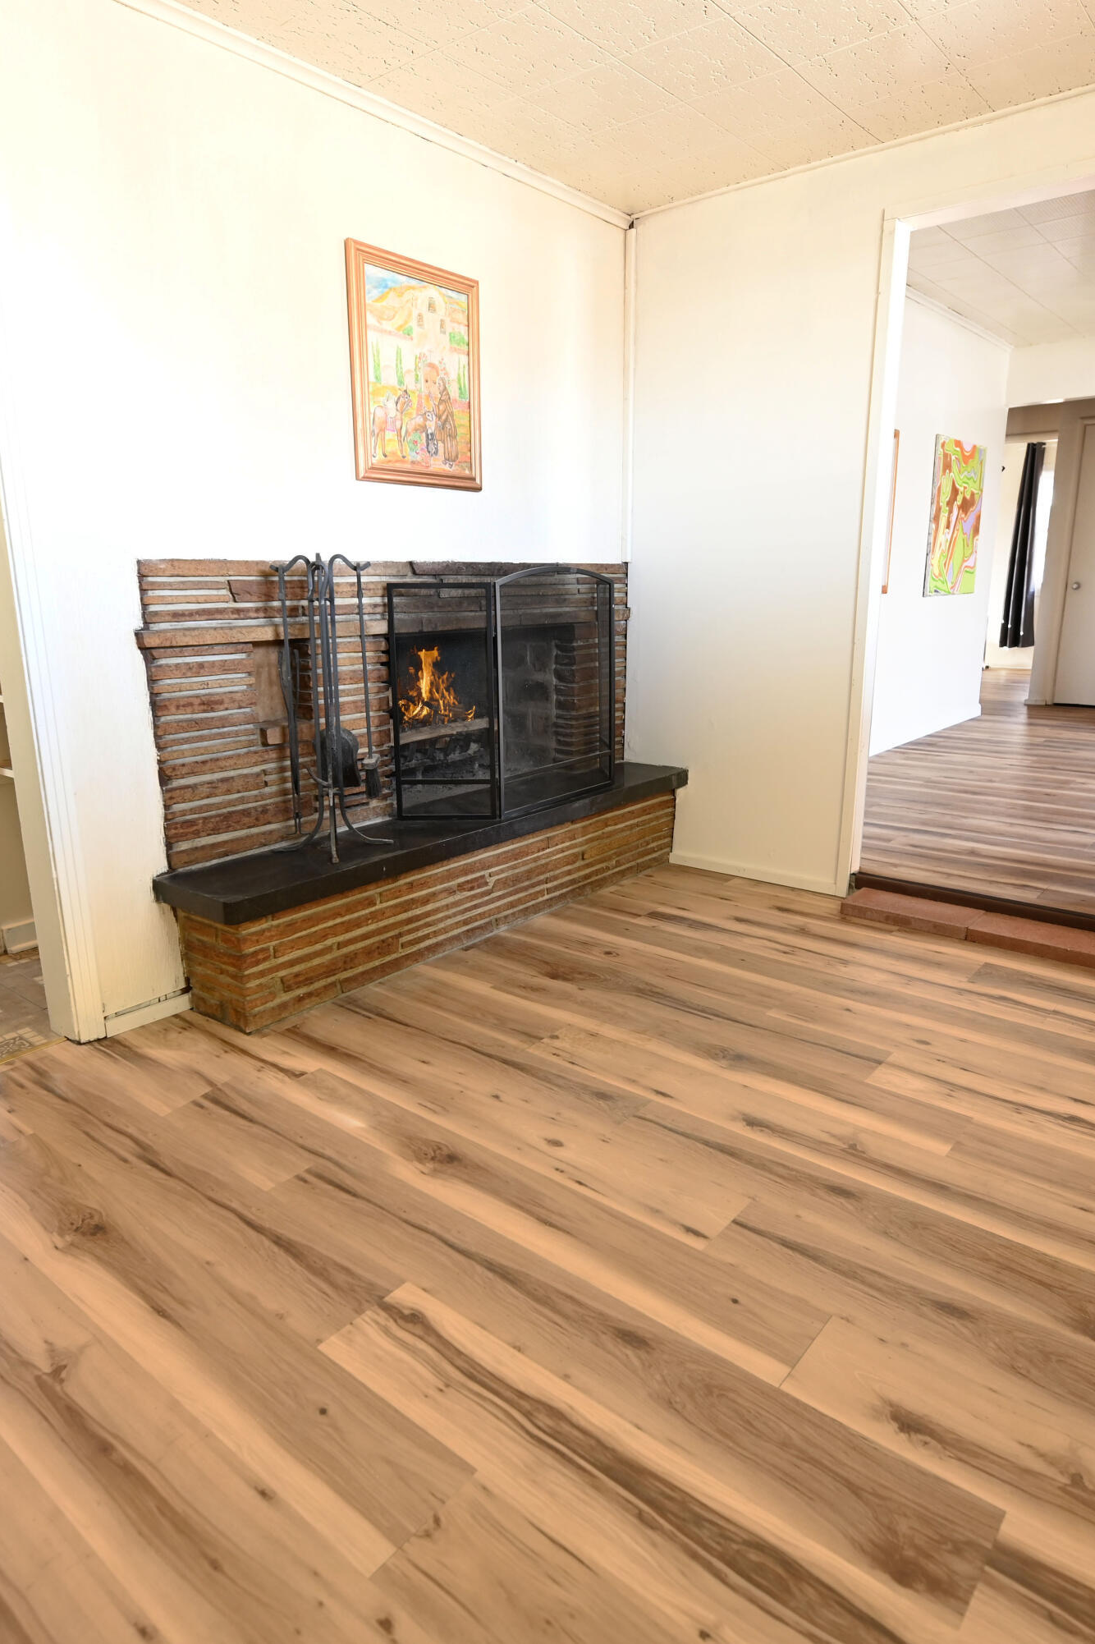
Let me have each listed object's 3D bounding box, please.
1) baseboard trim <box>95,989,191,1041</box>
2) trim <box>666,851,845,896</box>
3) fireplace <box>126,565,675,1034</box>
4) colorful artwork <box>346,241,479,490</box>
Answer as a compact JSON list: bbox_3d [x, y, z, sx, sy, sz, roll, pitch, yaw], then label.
[{"bbox_3d":[-0.997,0.476,2.392,0.017,0.059,0.225,11,18,39],"label":"baseboard trim"},{"bbox_3d":[0.741,0.182,3.544,0.669,0.045,0.017,11,18,39],"label":"trim"},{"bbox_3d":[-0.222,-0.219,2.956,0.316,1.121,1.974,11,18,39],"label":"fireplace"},{"bbox_3d":[-0.363,-1.264,2.727,0.030,0.583,0.485,11,18,39],"label":"colorful artwork"}]

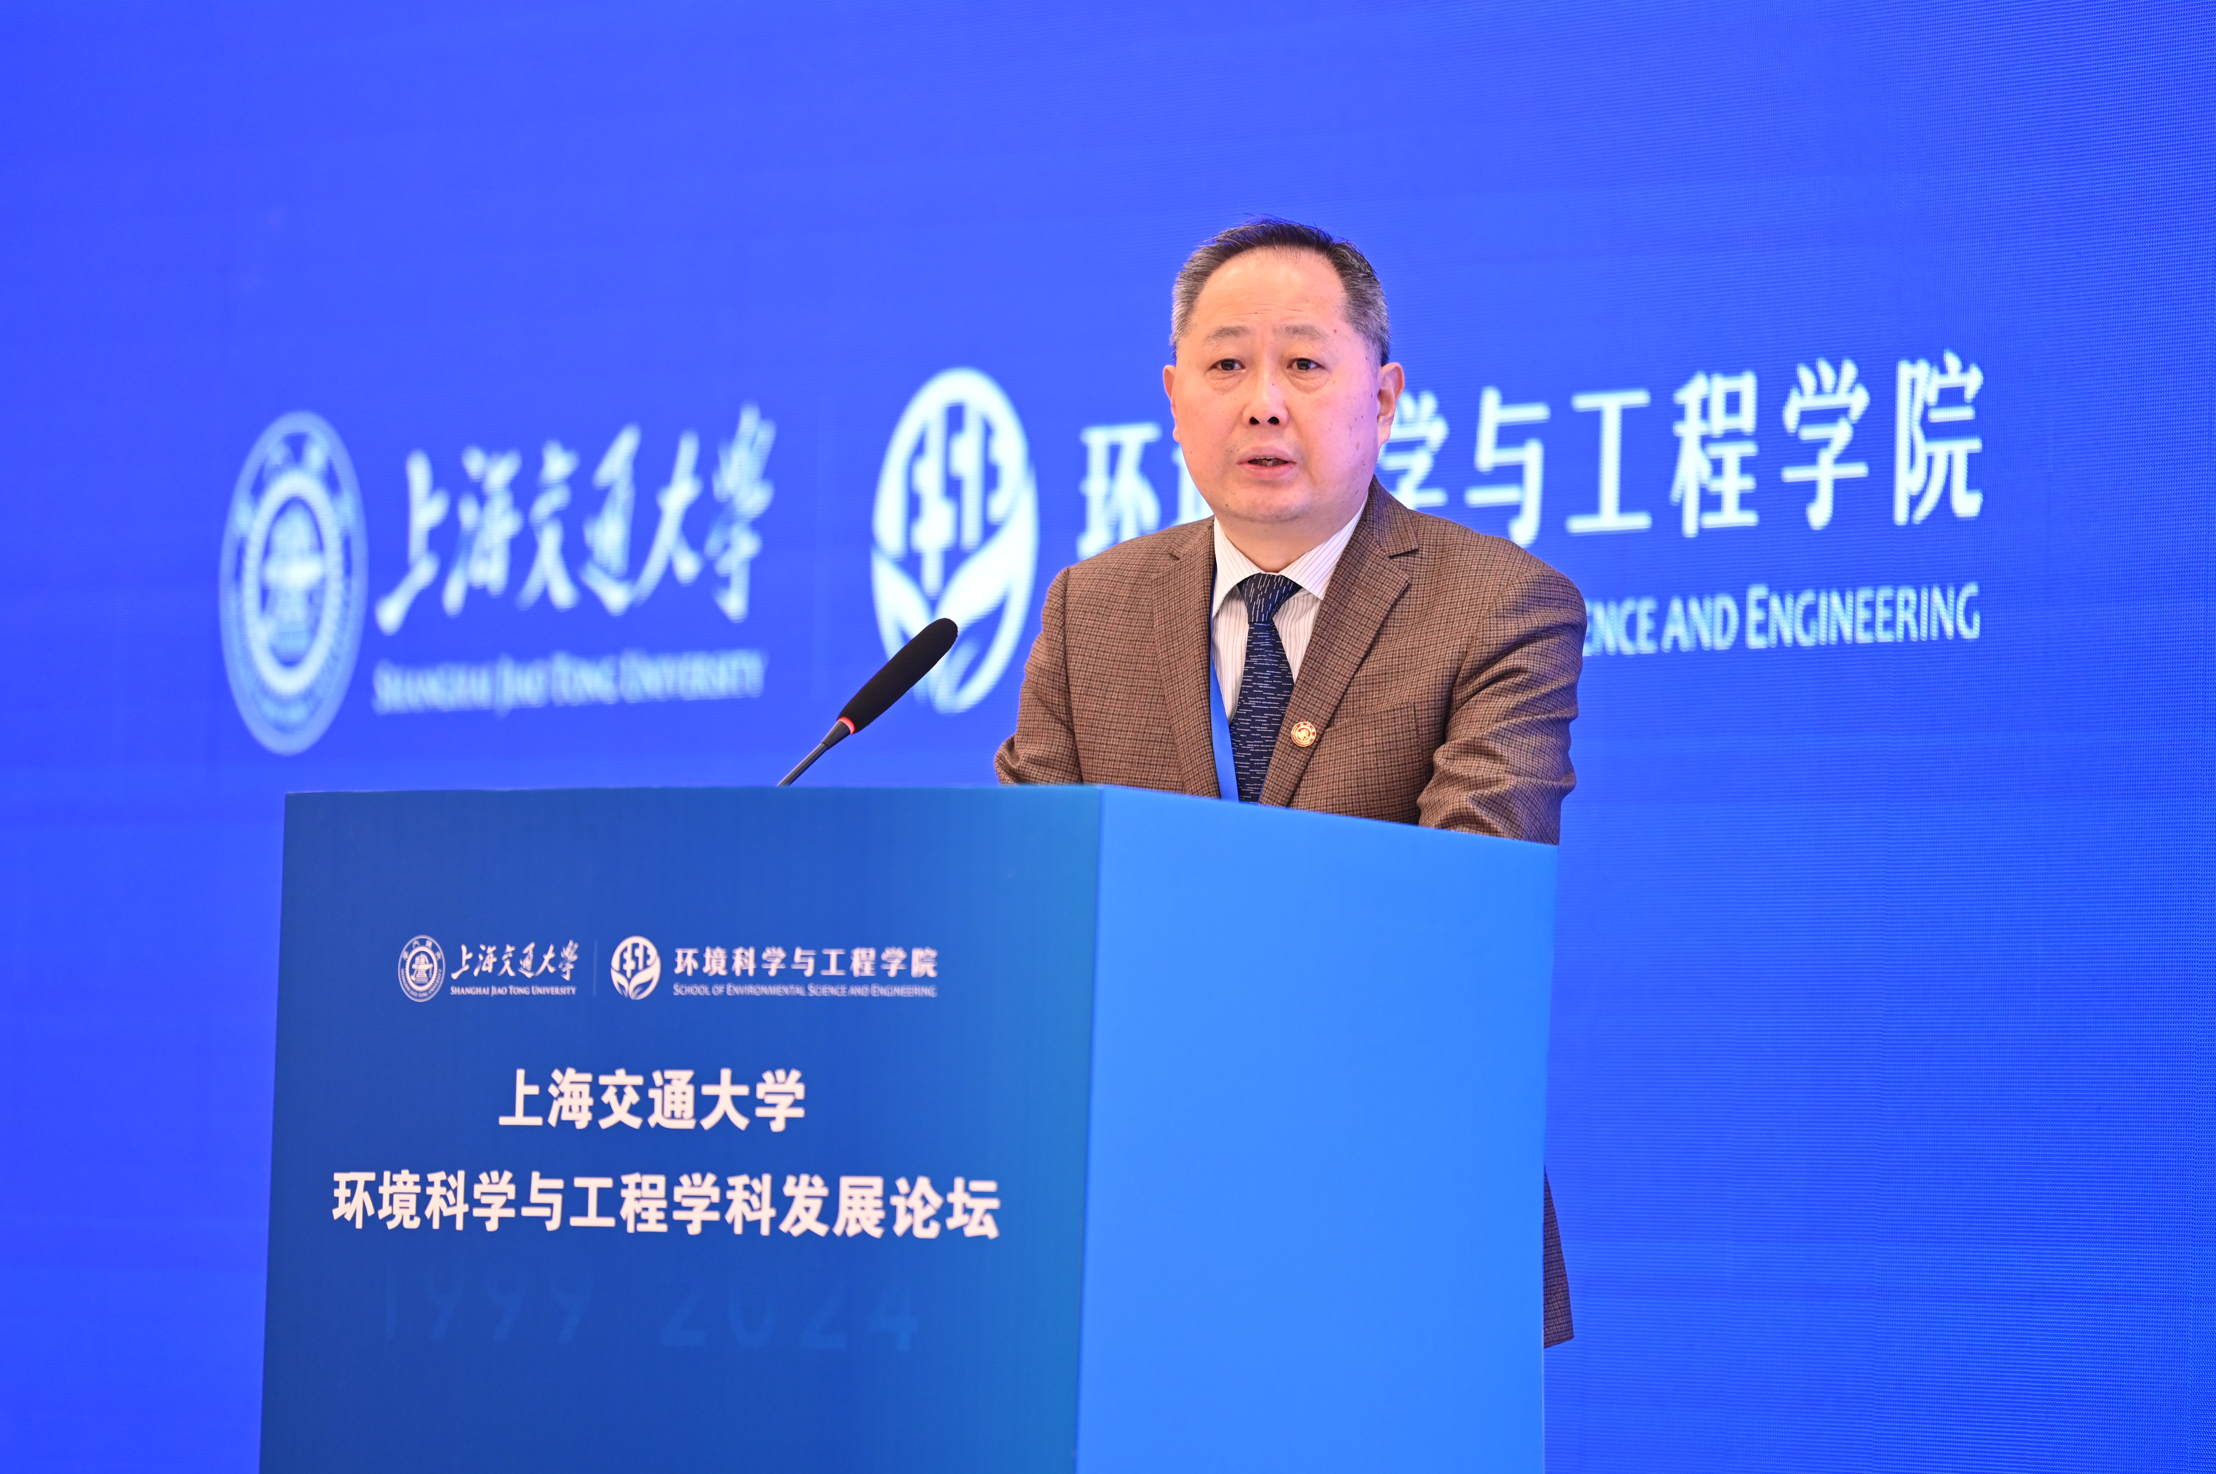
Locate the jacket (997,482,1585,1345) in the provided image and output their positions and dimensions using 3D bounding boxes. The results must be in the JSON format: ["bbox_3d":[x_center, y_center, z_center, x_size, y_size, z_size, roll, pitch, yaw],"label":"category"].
[{"bbox_3d":[0.142,0.151,9.720,0.520,0.710,0.380,1,-3,25],"label":"jacket"}]

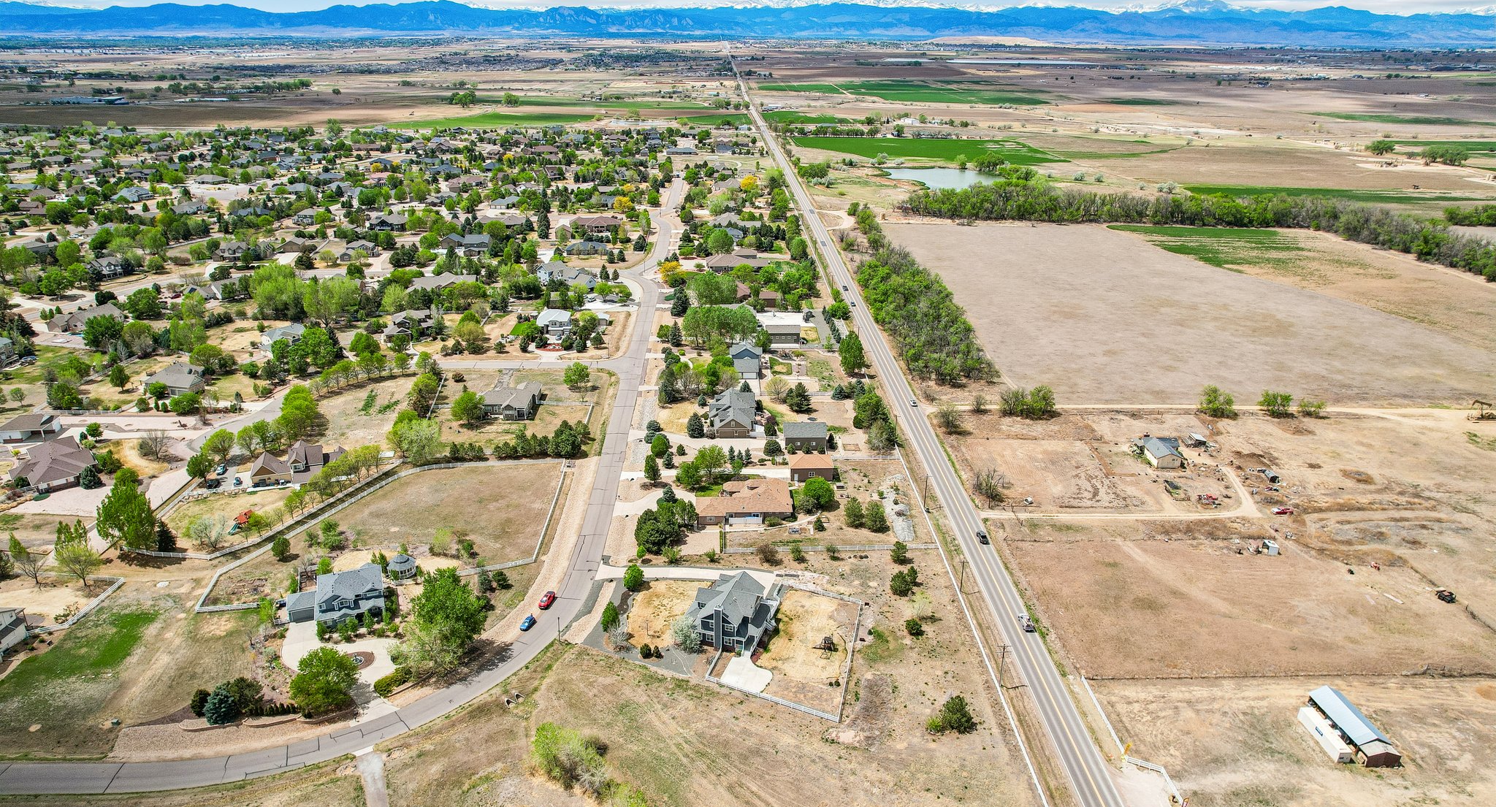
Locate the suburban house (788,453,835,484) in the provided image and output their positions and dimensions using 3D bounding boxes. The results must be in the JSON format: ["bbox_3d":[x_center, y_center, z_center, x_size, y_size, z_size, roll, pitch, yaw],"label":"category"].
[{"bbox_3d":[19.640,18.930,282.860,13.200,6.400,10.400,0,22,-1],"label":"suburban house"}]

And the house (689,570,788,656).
[{"bbox_3d":[-3.600,44.850,202.270,15.900,10.000,18.800,8,23,19],"label":"house"}]

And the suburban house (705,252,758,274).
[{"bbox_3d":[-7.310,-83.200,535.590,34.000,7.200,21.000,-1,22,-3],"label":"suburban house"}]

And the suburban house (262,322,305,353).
[{"bbox_3d":[-199.280,-27.930,393.550,21.000,7.500,17.000,-19,29,-39],"label":"suburban house"}]

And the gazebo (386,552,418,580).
[{"bbox_3d":[-86.640,40.260,228.740,6.500,5.500,6.500,-9,24,-22],"label":"gazebo"}]

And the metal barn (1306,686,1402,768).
[{"bbox_3d":[117.780,62.860,178.290,6.500,4.300,18.200,-1,22,-3],"label":"metal barn"}]

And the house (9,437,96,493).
[{"bbox_3d":[-213.060,17.890,280.090,21.000,6.800,31.500,-18,28,-38],"label":"house"}]

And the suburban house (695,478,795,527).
[{"bbox_3d":[-0.970,26.280,253.880,26.400,6.000,19.000,0,22,0],"label":"suburban house"}]

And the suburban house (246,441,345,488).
[{"bbox_3d":[-133.780,17.340,272.790,24.800,8.500,17.000,-6,23,-15],"label":"suburban house"}]

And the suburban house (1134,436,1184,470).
[{"bbox_3d":[129.850,14.770,284.010,11.300,4.900,14.500,0,22,0],"label":"suburban house"}]

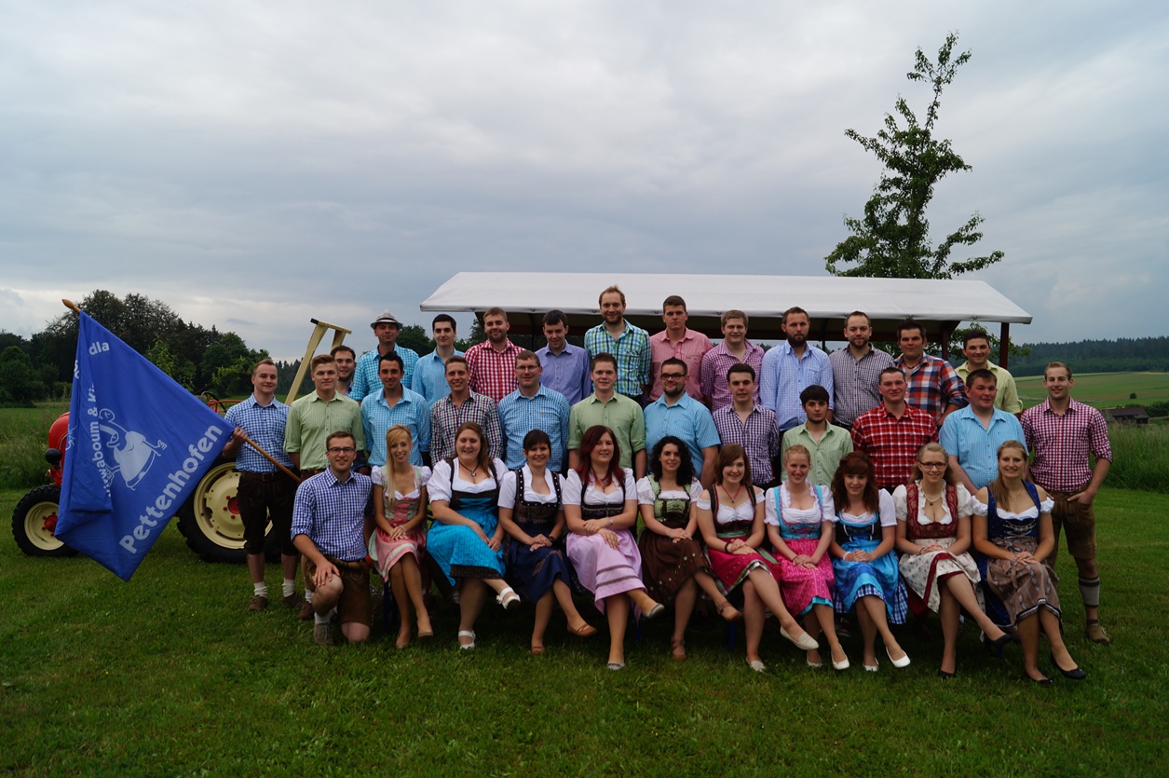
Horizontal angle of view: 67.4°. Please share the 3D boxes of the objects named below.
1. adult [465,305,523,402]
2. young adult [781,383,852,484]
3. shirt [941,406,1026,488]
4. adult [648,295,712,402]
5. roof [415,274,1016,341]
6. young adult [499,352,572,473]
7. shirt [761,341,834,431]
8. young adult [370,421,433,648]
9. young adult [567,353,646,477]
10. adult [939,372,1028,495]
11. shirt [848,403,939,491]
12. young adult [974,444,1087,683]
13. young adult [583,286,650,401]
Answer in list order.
[{"bbox_3d":[-0.641,0.303,6.350,0.520,1.780,0.340,1,1,-3],"label":"adult"},{"bbox_3d":[1.563,0.797,5.880,0.500,1.656,0.320,1,0,9],"label":"young adult"},{"bbox_3d":[2.560,0.435,5.640,0.560,0.650,0.330,1,1,16],"label":"shirt"},{"bbox_3d":[0.675,0.220,6.350,0.510,1.800,0.330,1,1,5],"label":"adult"},{"bbox_3d":[1.273,-0.848,8.796,5.223,0.565,2.350,1,0,7],"label":"roof"},{"bbox_3d":[-0.356,0.658,6.080,0.510,1.844,0.330,1,0,0],"label":"young adult"},{"bbox_3d":[1.503,-0.020,6.200,0.520,0.660,0.310,1,1,12],"label":"shirt"},{"bbox_3d":[-1.177,0.904,5.650,0.420,1.321,0.750,1,0,-6],"label":"young adult"},{"bbox_3d":[0.140,0.673,6.212,0.560,1.860,0.340,1,1,3],"label":"young adult"},{"bbox_3d":[2.570,0.750,5.650,0.560,1.750,0.360,1,1,16],"label":"adult"},{"bbox_3d":[2.036,0.388,5.750,0.580,0.630,0.300,1,1,12],"label":"shirt"},{"bbox_3d":[2.530,0.962,5.040,0.540,1.310,0.780,1,1,6],"label":"young adult"},{"bbox_3d":[0.230,0.180,6.350,0.520,1.860,0.340,1,1,1],"label":"young adult"}]

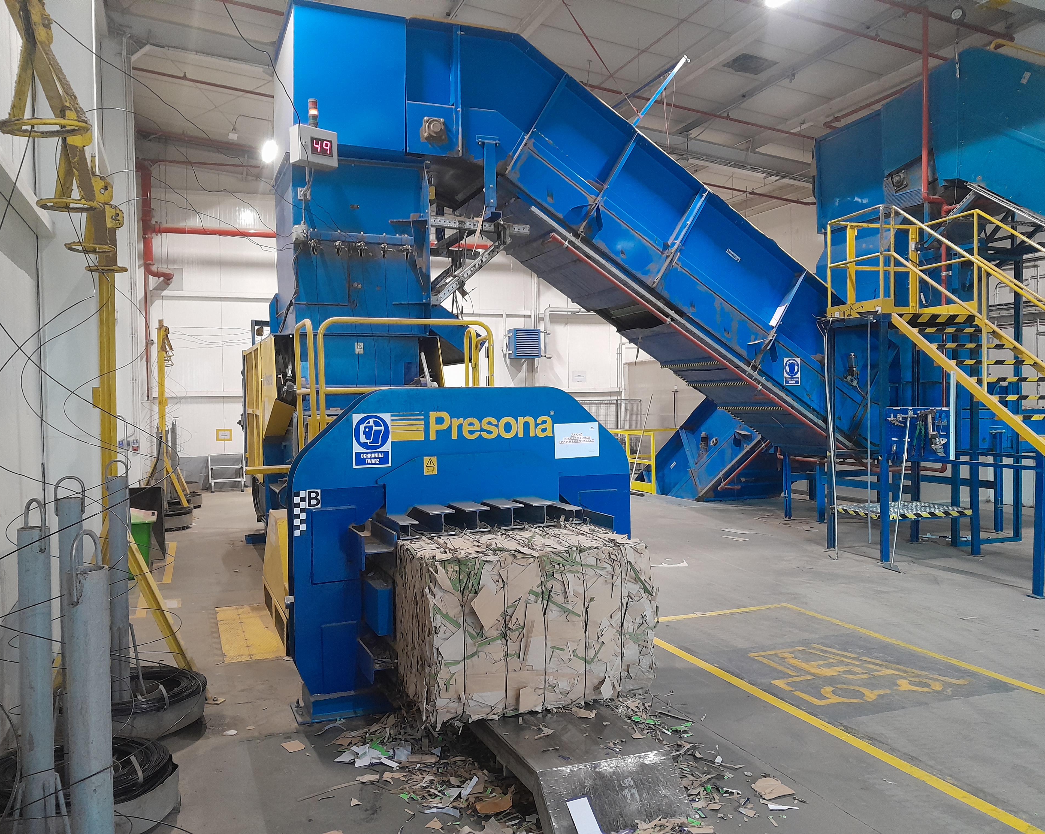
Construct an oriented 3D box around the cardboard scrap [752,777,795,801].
[{"bbox_3d":[1.126,1.660,3.898,0.165,0.025,0.160,-1,2,-22],"label":"cardboard scrap"}]

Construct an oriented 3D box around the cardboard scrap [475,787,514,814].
[{"bbox_3d":[-0.121,1.643,3.719,0.155,0.045,0.110,-1,2,-22],"label":"cardboard scrap"}]

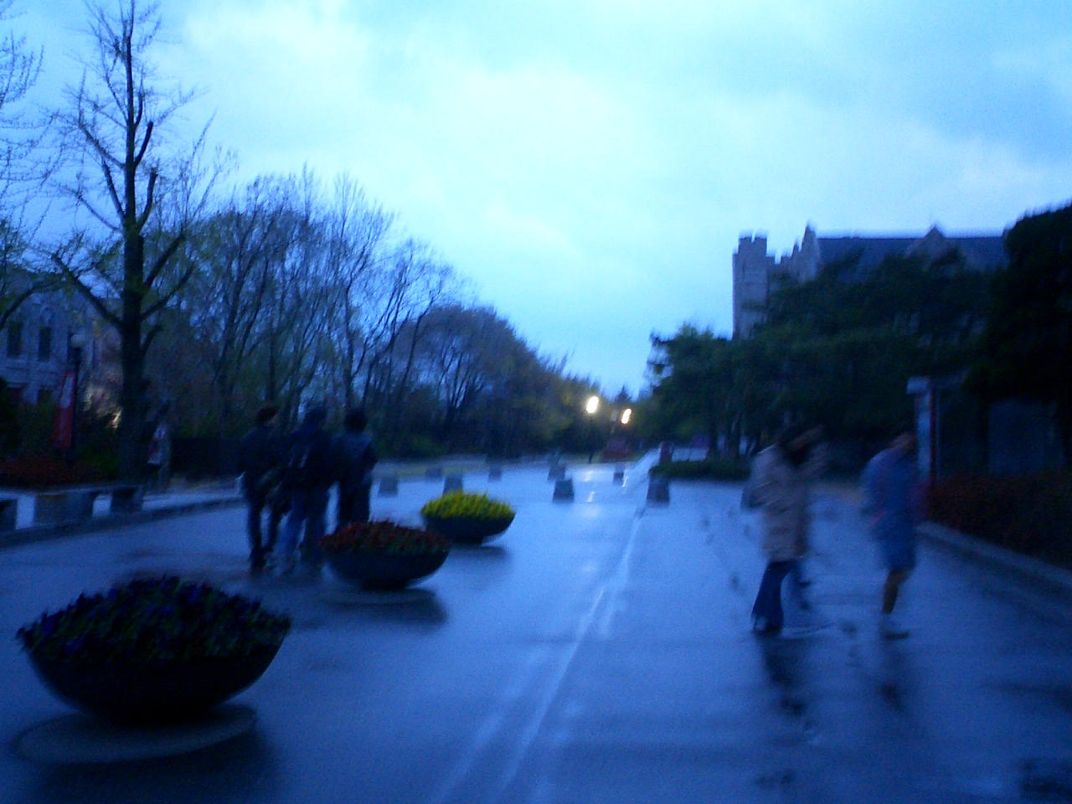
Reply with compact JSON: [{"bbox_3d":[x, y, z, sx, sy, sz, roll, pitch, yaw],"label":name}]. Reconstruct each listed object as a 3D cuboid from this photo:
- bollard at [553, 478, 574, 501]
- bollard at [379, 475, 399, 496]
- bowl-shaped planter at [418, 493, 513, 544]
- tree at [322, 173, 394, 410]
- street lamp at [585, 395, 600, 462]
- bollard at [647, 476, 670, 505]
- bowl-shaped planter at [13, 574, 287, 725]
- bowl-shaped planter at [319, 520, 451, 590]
[{"bbox_3d":[0.651,2.041,26.600,0.500,0.520,0.500,0,-2,6],"label":"bollard"},{"bbox_3d":[-3.720,2.120,29.000,0.500,0.520,0.500,0,-2,6],"label":"bollard"},{"bbox_3d":[-0.977,1.642,16.400,1.360,0.710,1.360,0,-2,0],"label":"bowl-shaped planter"},{"bbox_3d":[-7.455,-3.438,48.000,3.600,12.300,3.600,0,-2,0],"label":"tree"},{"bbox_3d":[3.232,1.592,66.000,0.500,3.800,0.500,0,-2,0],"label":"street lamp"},{"bbox_3d":[2.752,1.982,25.700,0.520,0.570,0.520,0,-2,6],"label":"bollard"},{"bbox_3d":[-2.056,1.295,6.150,1.460,0.730,1.460,0,-2,0],"label":"bowl-shaped planter"},{"bbox_3d":[-1.535,1.539,11.700,1.340,0.680,1.340,0,-2,0],"label":"bowl-shaped planter"}]

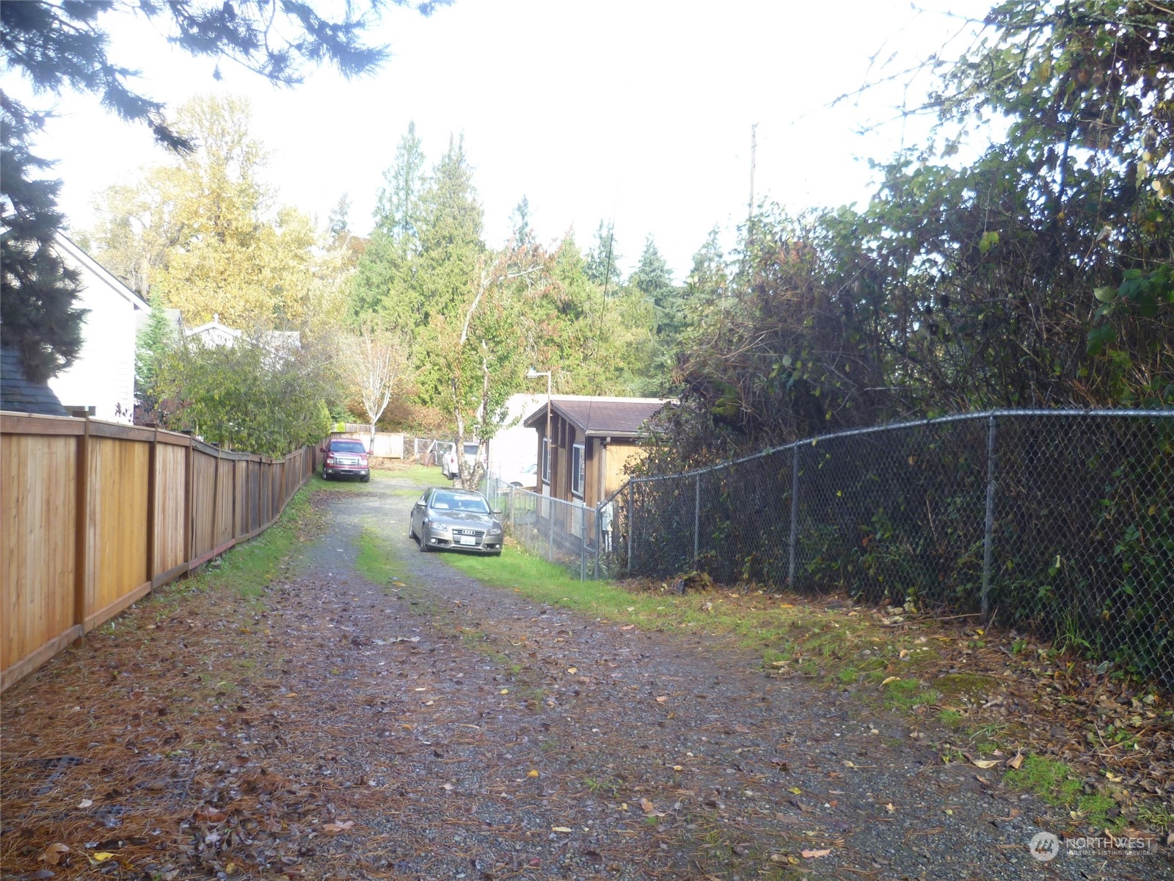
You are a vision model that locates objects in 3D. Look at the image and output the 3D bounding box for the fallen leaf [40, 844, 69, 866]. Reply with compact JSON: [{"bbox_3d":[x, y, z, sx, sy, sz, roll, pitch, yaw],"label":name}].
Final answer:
[{"bbox_3d":[-1.945,1.515,3.470,0.100,0.032,0.085,0,2,-29],"label":"fallen leaf"}]

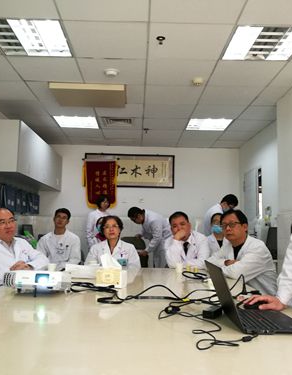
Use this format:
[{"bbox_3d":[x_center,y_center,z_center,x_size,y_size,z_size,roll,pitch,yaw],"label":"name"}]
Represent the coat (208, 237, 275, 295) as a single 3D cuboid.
[{"bbox_3d":[0.753,0.682,3.012,0.520,0.620,0.420,-5,-8,44],"label":"coat"}]

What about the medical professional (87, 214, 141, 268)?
[{"bbox_3d":[-0.326,0.900,3.800,0.540,1.270,0.720,1,-6,-3],"label":"medical professional"}]

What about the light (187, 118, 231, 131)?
[{"bbox_3d":[0.865,-0.867,5.391,0.600,0.080,0.600,1,-6,-1],"label":"light"}]

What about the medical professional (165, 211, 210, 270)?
[{"bbox_3d":[0.373,0.877,3.570,0.540,1.305,0.680,0,-6,9],"label":"medical professional"}]

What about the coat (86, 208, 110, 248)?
[{"bbox_3d":[-0.614,0.787,5.435,0.460,1.000,0.300,3,-6,-15],"label":"coat"}]

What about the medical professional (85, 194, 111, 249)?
[{"bbox_3d":[-0.653,0.911,5.515,0.470,1.595,0.320,3,-6,-21],"label":"medical professional"}]

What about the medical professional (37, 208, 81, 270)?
[{"bbox_3d":[-0.833,0.853,3.603,0.520,1.320,0.680,2,-6,-9],"label":"medical professional"}]

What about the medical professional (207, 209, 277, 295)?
[{"bbox_3d":[0.661,0.815,2.842,0.580,1.292,0.720,-4,-8,40],"label":"medical professional"}]

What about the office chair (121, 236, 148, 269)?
[{"bbox_3d":[-0.222,1.141,4.853,0.580,1.010,0.600,0,-6,5],"label":"office chair"}]

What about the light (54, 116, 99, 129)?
[{"bbox_3d":[-0.928,-0.902,5.334,0.600,0.070,0.591,1,-6,-1],"label":"light"}]

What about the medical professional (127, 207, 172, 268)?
[{"bbox_3d":[0.084,0.964,5.030,0.660,1.410,0.500,3,-6,-19],"label":"medical professional"}]

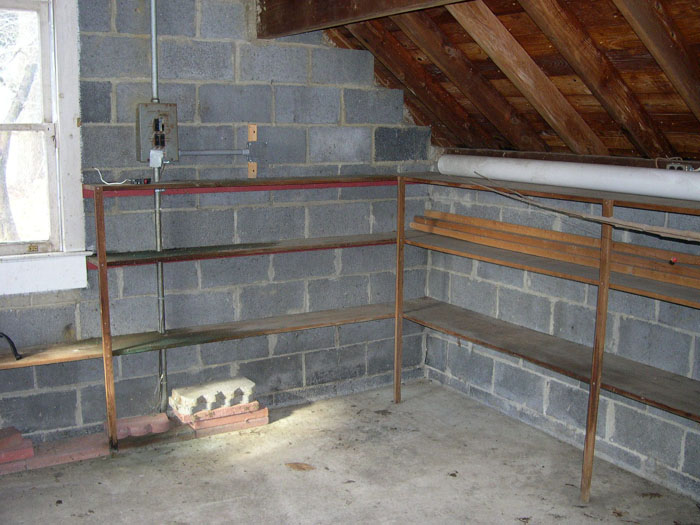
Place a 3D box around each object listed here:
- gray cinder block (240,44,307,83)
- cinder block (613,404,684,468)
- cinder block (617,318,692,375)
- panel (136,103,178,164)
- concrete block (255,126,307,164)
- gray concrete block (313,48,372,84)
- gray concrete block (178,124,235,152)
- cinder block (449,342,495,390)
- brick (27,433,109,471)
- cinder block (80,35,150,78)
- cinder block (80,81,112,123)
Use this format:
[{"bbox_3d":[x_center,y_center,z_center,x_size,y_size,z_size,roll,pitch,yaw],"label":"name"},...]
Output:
[{"bbox_3d":[-0.433,-1.000,3.924,0.397,0.194,0.190,-5,12,-31],"label":"gray cinder block"},{"bbox_3d":[1.335,0.728,3.320,0.194,0.194,0.397,-5,11,-31],"label":"cinder block"},{"bbox_3d":[1.373,0.357,3.318,0.190,0.194,0.397,-5,12,-31],"label":"cinder block"},{"bbox_3d":[-0.904,-0.607,3.605,0.175,0.266,0.075,-5,11,-31],"label":"panel"},{"bbox_3d":[-0.447,-0.619,4.037,0.396,0.193,0.194,-5,11,-31],"label":"concrete block"},{"bbox_3d":[-0.089,-1.032,4.133,0.397,0.194,0.190,-5,12,-31],"label":"gray concrete block"},{"bbox_3d":[-0.779,-0.574,3.753,0.397,0.194,0.194,-5,11,-32],"label":"gray concrete block"},{"bbox_3d":[0.772,0.584,4.448,0.194,0.193,0.396,-5,11,-31],"label":"cinder block"},{"bbox_3d":[-1.267,0.834,3.419,0.363,0.040,0.200,-5,12,-31],"label":"brick"},{"bbox_3d":[-1.101,-0.930,3.512,0.377,0.194,0.190,-5,12,-31],"label":"cinder block"},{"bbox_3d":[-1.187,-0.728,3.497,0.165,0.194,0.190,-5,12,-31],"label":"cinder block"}]

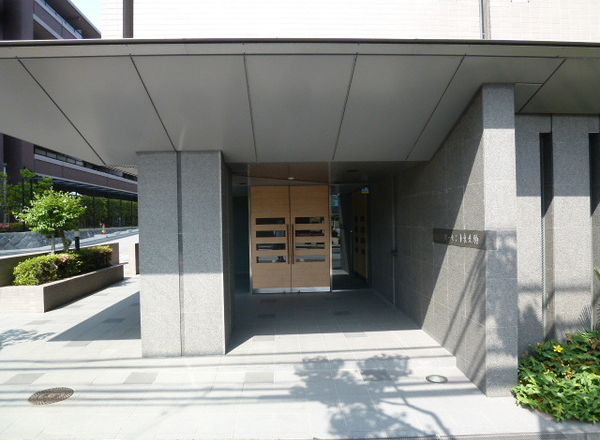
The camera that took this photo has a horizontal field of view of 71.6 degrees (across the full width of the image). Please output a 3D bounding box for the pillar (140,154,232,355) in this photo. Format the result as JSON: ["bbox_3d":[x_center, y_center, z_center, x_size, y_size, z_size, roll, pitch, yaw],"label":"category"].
[{"bbox_3d":[-1.420,0.400,5.420,0.985,2.420,1.030,-1,0,-3],"label":"pillar"}]

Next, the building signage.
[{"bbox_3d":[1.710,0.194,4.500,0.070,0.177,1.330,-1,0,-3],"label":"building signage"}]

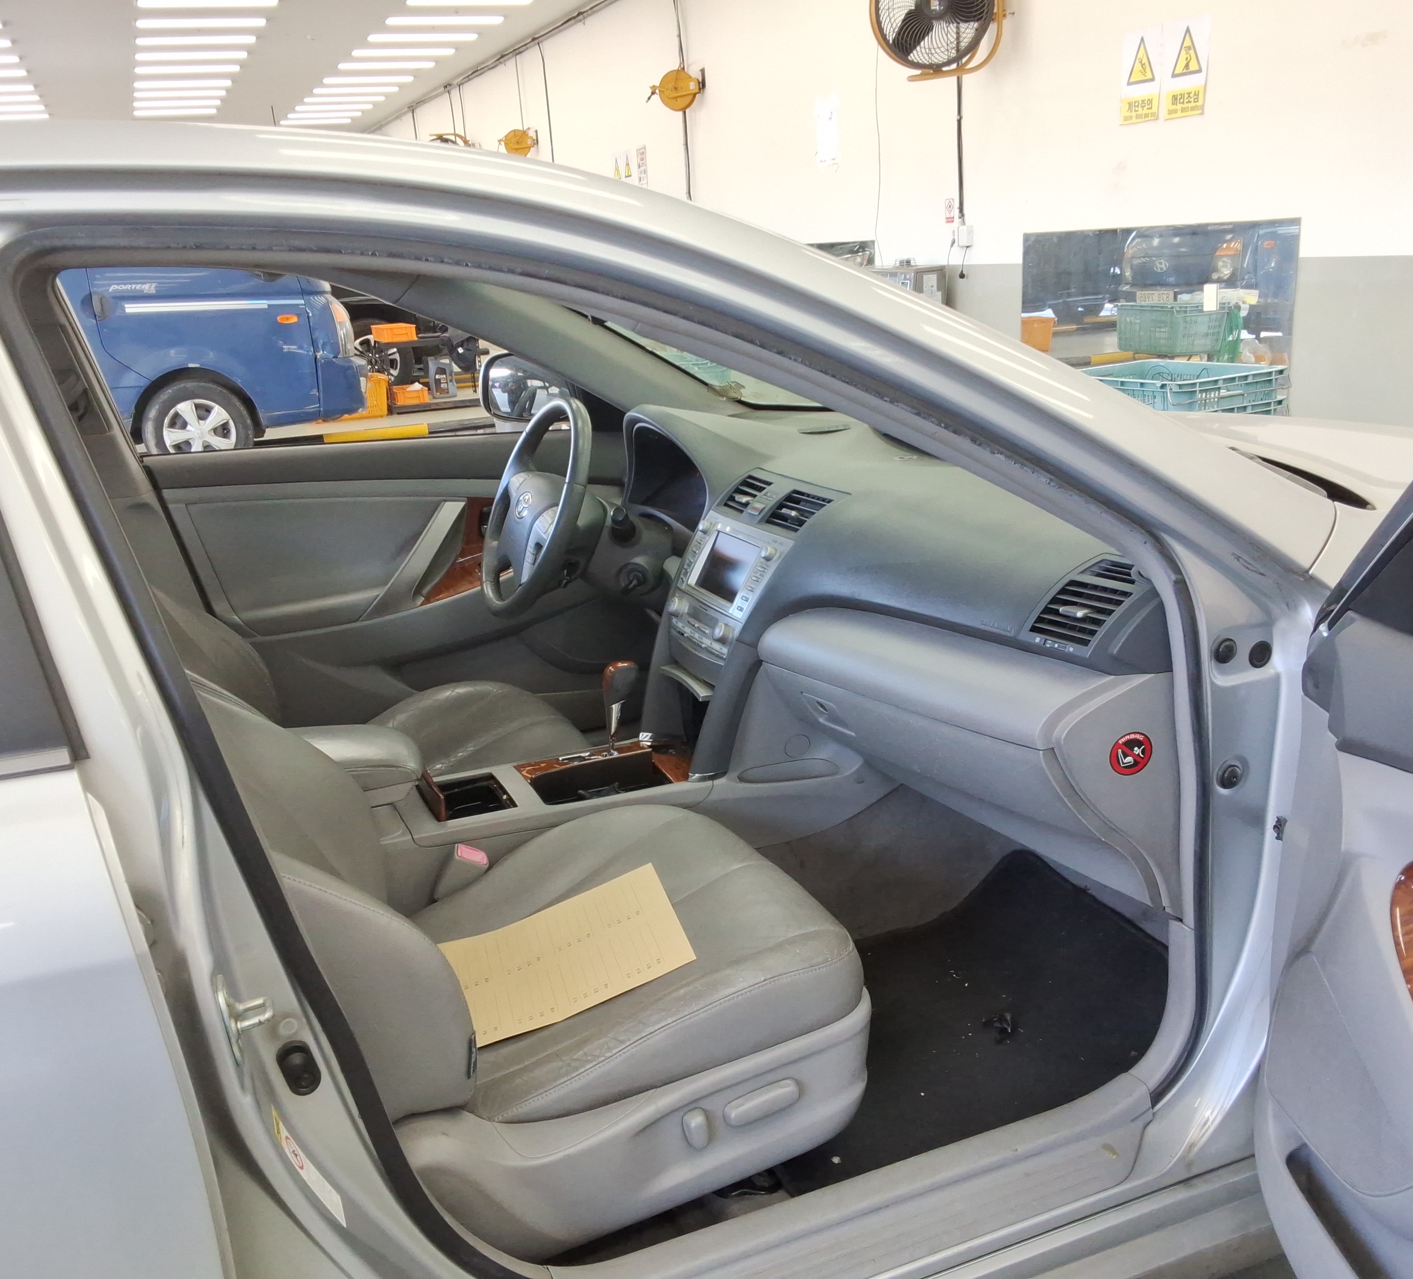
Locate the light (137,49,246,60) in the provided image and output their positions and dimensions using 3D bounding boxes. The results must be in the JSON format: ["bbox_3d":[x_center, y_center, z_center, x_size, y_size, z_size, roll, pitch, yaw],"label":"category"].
[{"bbox_3d":[-5.808,-6.594,15.578,1.220,0.080,0.170,-10,18,-20],"label":"light"}]

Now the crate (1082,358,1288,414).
[{"bbox_3d":[1.681,-0.846,5.081,0.530,0.290,0.600,-13,19,-28],"label":"crate"}]

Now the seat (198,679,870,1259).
[{"bbox_3d":[-0.323,0.186,1.547,0.950,0.880,0.540,-10,18,-20],"label":"seat"}]

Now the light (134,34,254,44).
[{"bbox_3d":[-5.336,-6.253,14.379,1.200,0.080,0.120,-10,18,-20],"label":"light"}]

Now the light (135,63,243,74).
[{"bbox_3d":[-6.254,-6.880,16.641,1.220,0.080,0.170,-10,18,-20],"label":"light"}]

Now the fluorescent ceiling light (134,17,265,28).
[{"bbox_3d":[-4.931,-6.033,13.495,1.220,0.080,0.170,-10,18,-20],"label":"fluorescent ceiling light"}]

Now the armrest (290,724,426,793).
[{"bbox_3d":[-0.522,0.172,1.873,0.290,0.070,0.190,-10,18,-20],"label":"armrest"}]

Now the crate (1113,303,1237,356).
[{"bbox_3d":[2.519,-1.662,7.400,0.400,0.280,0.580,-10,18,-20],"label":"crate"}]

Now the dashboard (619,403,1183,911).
[{"bbox_3d":[0.252,-0.076,2.130,0.600,0.550,1.450,-10,18,-20],"label":"dashboard"}]

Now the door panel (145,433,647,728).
[{"bbox_3d":[-0.510,-0.089,2.700,1.020,0.630,0.140,-10,18,-20],"label":"door panel"}]

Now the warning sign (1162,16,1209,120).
[{"bbox_3d":[2.334,-2.780,6.720,0.010,0.450,0.295,-10,18,-20],"label":"warning sign"}]

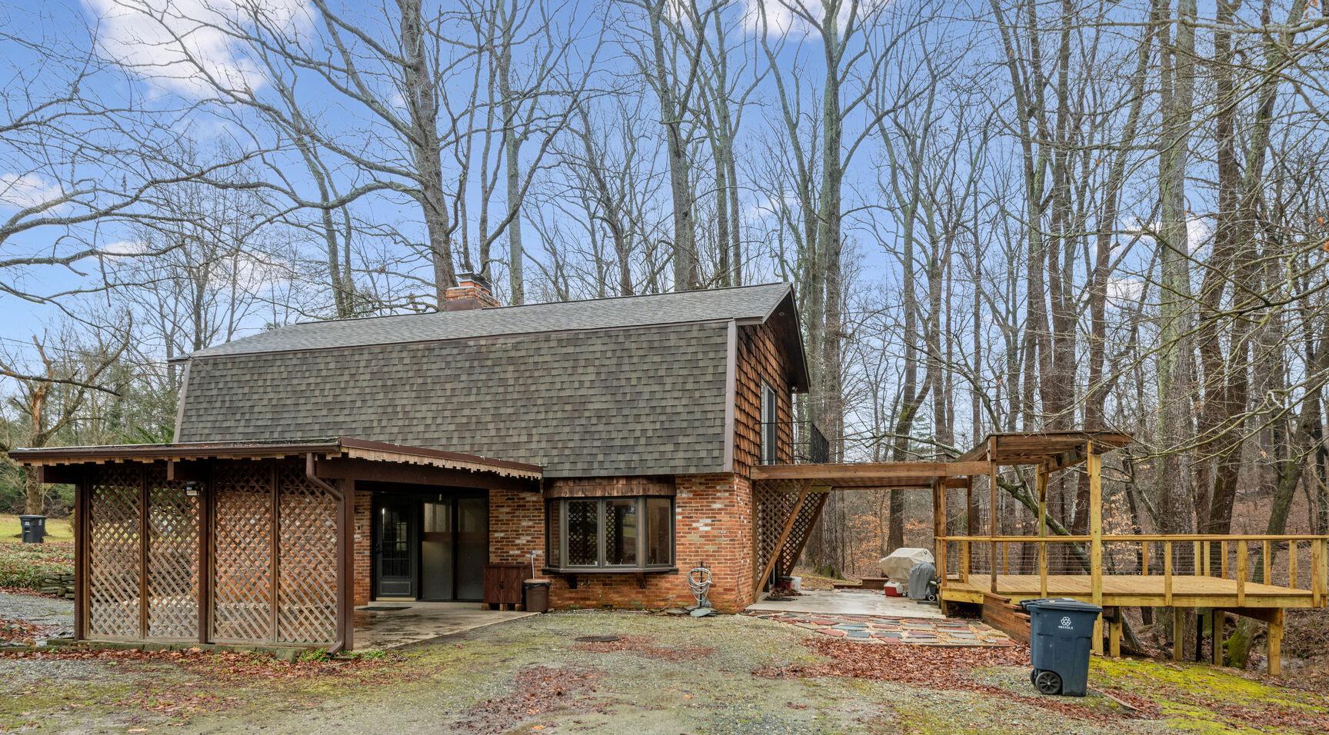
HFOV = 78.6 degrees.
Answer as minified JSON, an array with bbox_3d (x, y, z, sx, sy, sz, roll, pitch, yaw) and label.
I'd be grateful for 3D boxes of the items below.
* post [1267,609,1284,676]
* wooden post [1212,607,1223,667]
[{"bbox_3d":[9.332,4.202,12.400,0.160,1.030,0.160,-2,-6,16],"label":"post"},{"bbox_3d":[9.752,4.755,14.300,0.160,0.990,0.160,-2,-6,16],"label":"wooden post"}]

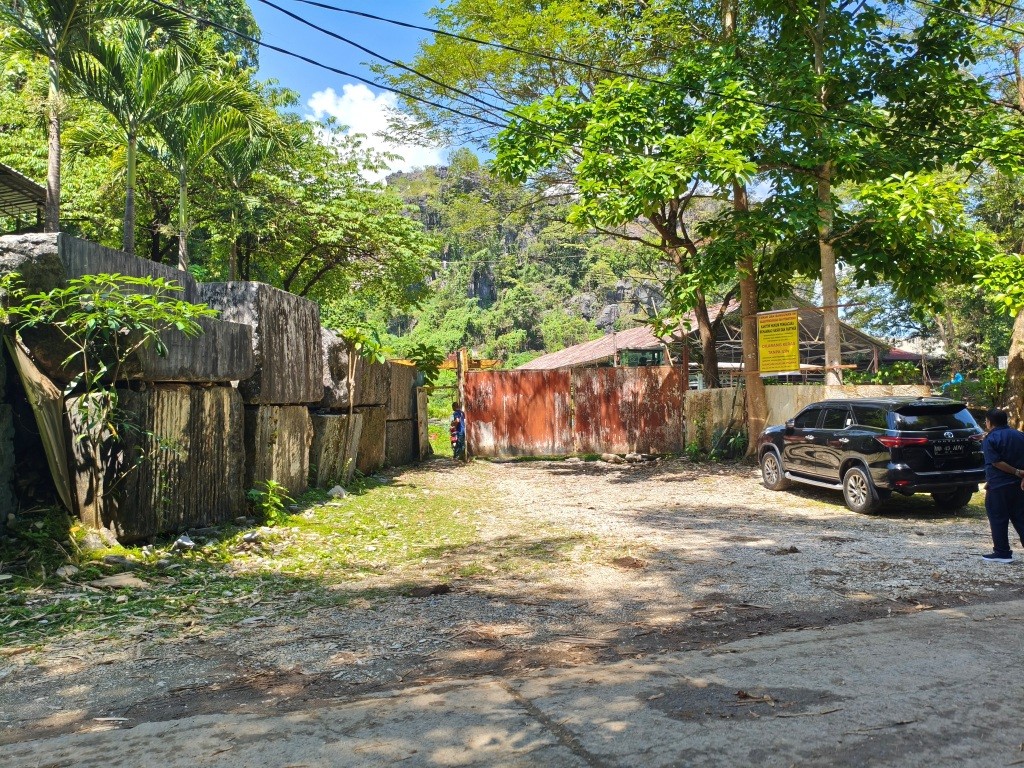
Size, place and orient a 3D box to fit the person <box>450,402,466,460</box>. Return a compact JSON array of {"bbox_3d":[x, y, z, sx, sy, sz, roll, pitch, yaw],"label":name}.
[{"bbox_3d":[-1.591,1.449,22.970,0.450,1.710,0.500,1,-2,-37],"label":"person"}]

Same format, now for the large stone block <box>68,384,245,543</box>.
[{"bbox_3d":[-5.049,1.015,10.929,1.000,1.950,2.650,0,-2,13],"label":"large stone block"}]

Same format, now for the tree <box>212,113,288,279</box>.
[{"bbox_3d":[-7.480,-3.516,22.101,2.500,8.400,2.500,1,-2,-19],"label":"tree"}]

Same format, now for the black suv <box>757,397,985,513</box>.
[{"bbox_3d":[6.120,1.140,13.530,1.860,1.820,4.800,0,-2,-9],"label":"black suv"}]

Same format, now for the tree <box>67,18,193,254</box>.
[{"bbox_3d":[-8.455,-3.698,17.104,2.700,8.500,2.700,1,-2,-26],"label":"tree"}]

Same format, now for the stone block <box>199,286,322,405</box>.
[{"bbox_3d":[-4.840,-0.666,14.870,1.300,2.120,2.850,0,-2,7],"label":"stone block"}]

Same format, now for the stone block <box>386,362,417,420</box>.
[{"bbox_3d":[-3.718,0.225,22.069,1.200,1.580,2.600,0,-2,7],"label":"stone block"}]

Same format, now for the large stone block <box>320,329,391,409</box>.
[{"bbox_3d":[-4.080,-0.207,18.977,1.200,1.580,3.000,0,-2,7],"label":"large stone block"}]

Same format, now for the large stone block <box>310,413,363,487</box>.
[{"bbox_3d":[-4.221,1.396,16.799,1.000,1.500,1.900,0,-2,11],"label":"large stone block"}]

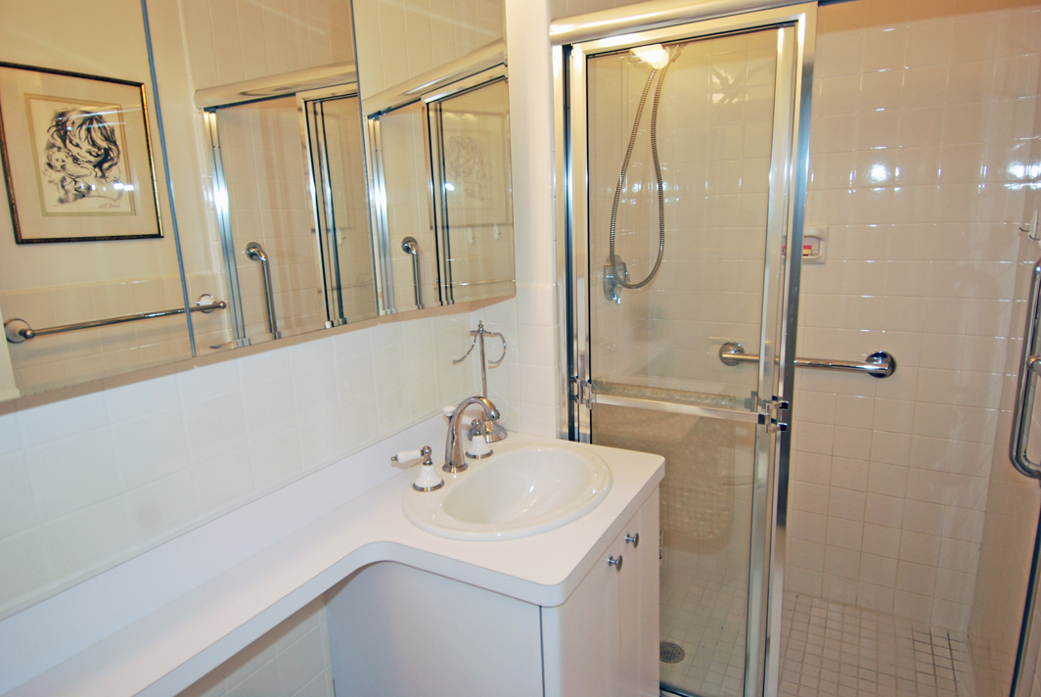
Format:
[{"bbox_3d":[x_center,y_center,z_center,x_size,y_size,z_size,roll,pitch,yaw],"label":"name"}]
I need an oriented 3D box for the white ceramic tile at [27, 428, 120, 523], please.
[{"bbox_3d":[-0.634,0.177,0.866,0.008,0.107,0.107,5,14,30],"label":"white ceramic tile"}]

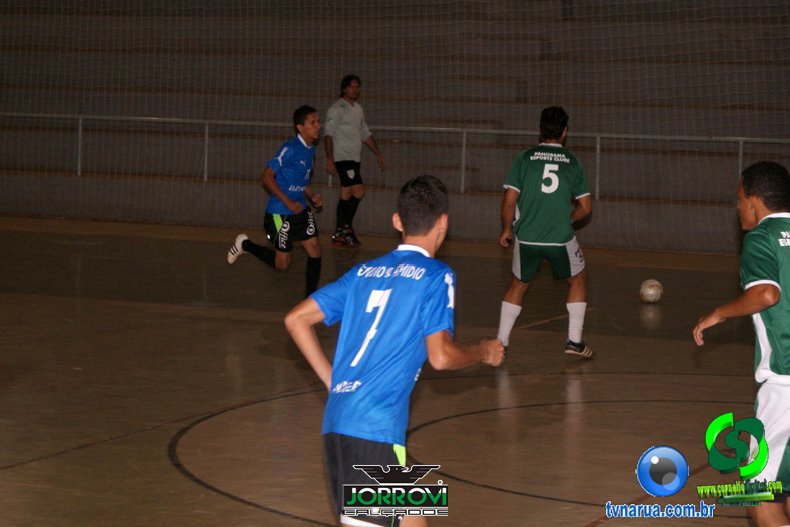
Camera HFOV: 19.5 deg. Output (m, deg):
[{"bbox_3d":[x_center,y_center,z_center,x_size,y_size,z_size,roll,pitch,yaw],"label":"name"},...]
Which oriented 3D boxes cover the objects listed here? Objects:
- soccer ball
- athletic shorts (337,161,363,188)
[{"bbox_3d":[2.215,0.236,19.880,0.204,0.204,0.204,1,6,0],"label":"soccer ball"},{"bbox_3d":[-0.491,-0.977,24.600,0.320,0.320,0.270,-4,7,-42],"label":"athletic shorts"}]

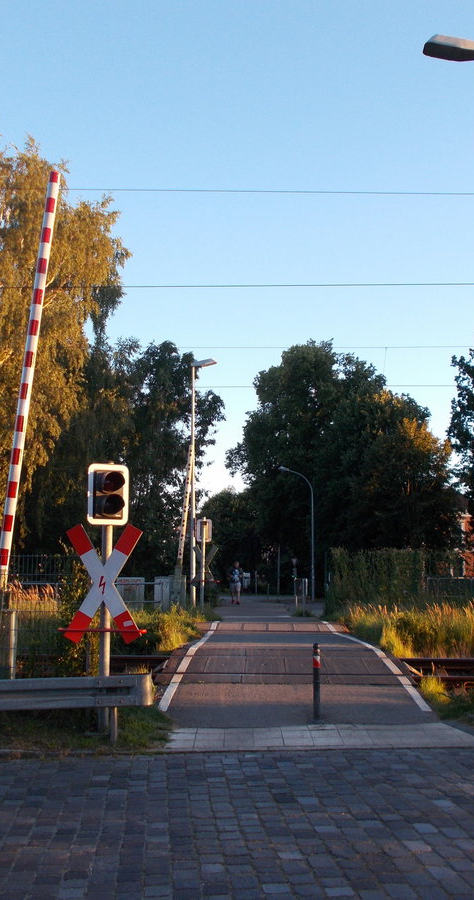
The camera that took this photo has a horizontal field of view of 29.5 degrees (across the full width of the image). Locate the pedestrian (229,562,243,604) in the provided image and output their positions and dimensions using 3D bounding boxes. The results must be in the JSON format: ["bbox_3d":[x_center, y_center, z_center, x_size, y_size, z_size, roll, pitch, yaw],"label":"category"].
[{"bbox_3d":[-0.021,5.588,37.746,0.560,1.740,0.420,0,-8,-1],"label":"pedestrian"}]

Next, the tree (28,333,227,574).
[{"bbox_3d":[-5.442,0.902,43.296,9.398,12.864,8.458,0,-8,0],"label":"tree"}]

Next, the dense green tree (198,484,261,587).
[{"bbox_3d":[-0.449,6.169,61.742,4.286,7.368,3.858,0,-8,0],"label":"dense green tree"}]

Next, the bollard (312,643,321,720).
[{"bbox_3d":[0.855,2.511,9.745,0.085,0.832,0.085,0,-8,0],"label":"bollard"}]

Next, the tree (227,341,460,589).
[{"bbox_3d":[6.294,0.975,53.384,13.711,15.329,12.340,0,-8,0],"label":"tree"}]

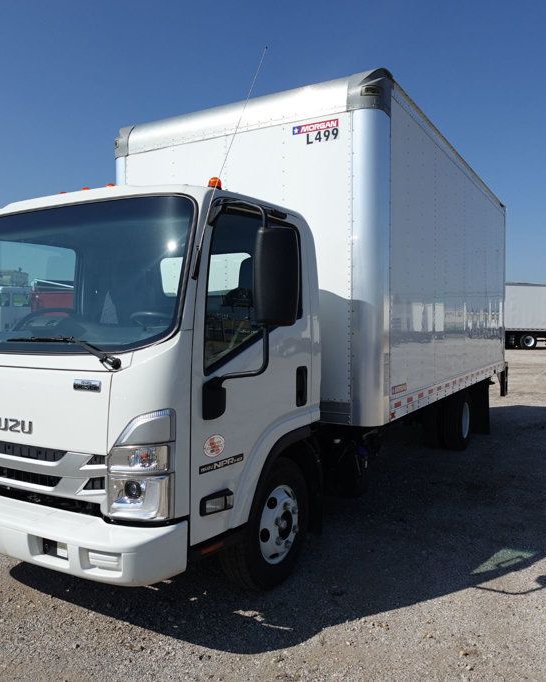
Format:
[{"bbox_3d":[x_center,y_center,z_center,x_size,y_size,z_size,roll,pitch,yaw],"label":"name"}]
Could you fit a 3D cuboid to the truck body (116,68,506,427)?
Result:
[{"bbox_3d":[1.002,-0.722,6.871,2.572,2.470,5.410,1,2,31],"label":"truck body"}]

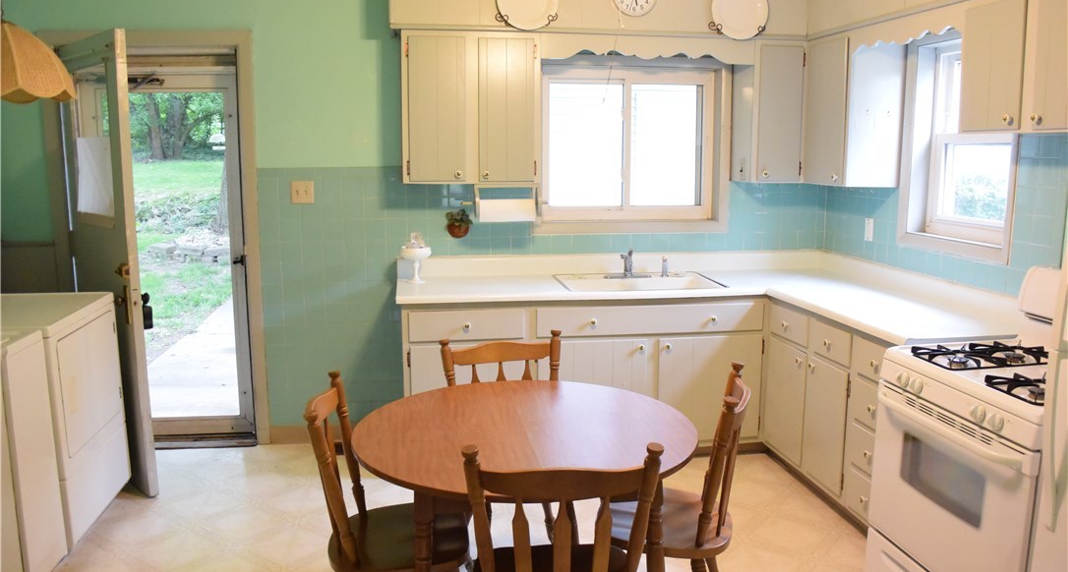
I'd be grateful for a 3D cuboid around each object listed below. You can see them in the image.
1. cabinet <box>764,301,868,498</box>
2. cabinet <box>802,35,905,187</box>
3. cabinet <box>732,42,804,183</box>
[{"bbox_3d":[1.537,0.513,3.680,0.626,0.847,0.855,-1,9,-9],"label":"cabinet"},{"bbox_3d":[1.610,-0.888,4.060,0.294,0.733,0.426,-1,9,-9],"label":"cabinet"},{"bbox_3d":[1.282,-0.932,4.330,0.307,0.733,0.283,-1,9,-9],"label":"cabinet"}]

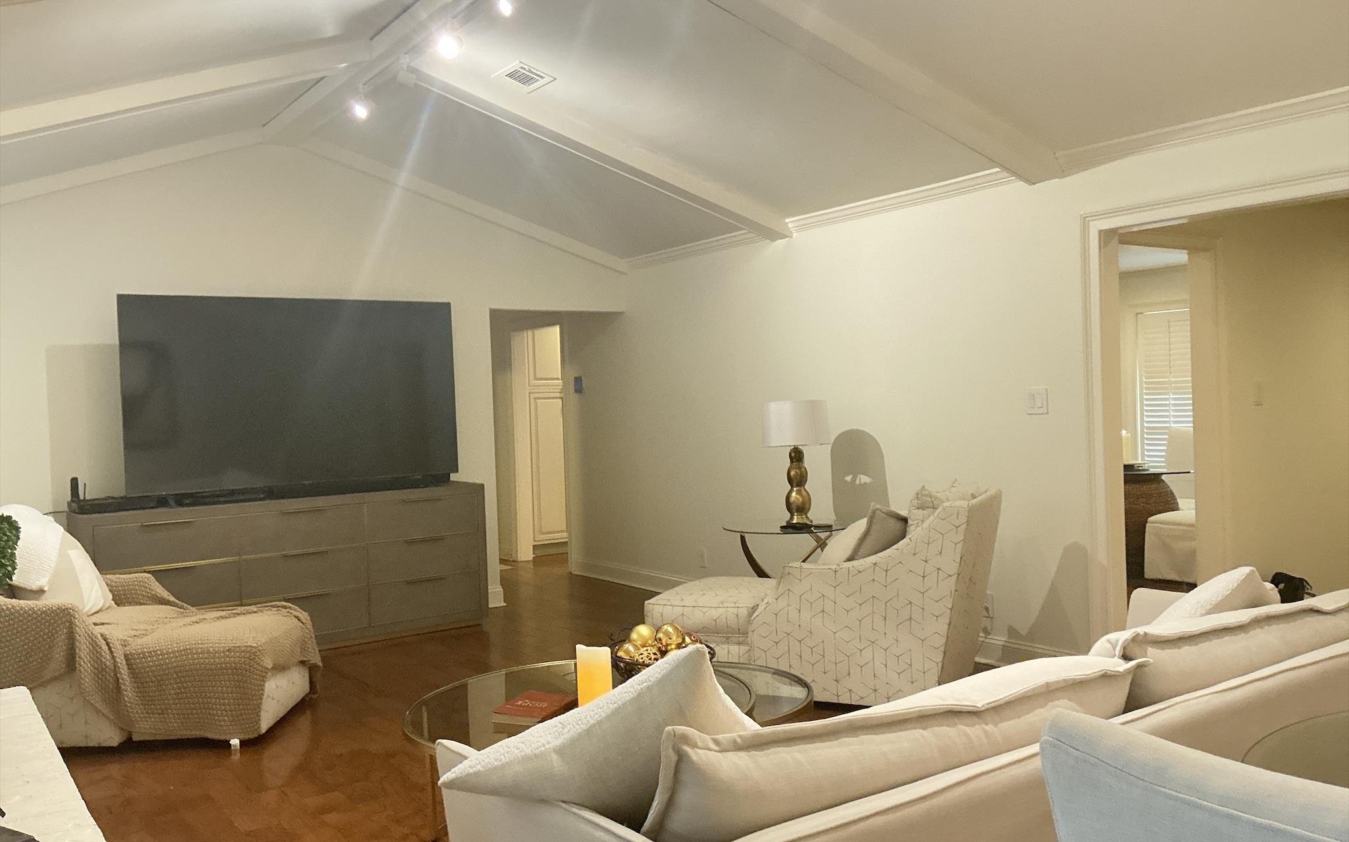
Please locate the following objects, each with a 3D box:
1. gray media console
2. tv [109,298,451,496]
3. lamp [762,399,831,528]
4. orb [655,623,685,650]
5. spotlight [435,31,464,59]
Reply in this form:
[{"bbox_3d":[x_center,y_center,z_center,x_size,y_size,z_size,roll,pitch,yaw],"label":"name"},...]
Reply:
[{"bbox_3d":[-2.206,0.871,6.325,2.235,0.865,0.480,-2,1,-36],"label":"gray media console"},{"bbox_3d":[-2.152,-0.168,6.280,1.873,1.058,0.075,-3,1,-35],"label":"tv"},{"bbox_3d":[0.662,0.230,5.880,0.370,0.685,0.370,-2,1,0],"label":"lamp"},{"bbox_3d":[-0.012,0.673,3.380,0.092,0.092,0.092,-2,1,0],"label":"orb"},{"bbox_3d":[-0.911,-1.524,4.420,0.095,0.105,0.100,-2,1,14],"label":"spotlight"}]

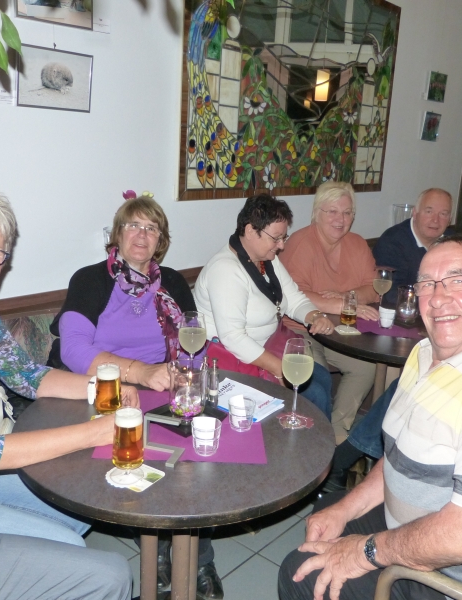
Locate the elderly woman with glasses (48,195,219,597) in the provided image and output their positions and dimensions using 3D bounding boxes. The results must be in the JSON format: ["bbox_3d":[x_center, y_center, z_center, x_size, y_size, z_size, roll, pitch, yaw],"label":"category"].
[{"bbox_3d":[-0.306,0.285,2.051,0.530,1.250,0.800,-5,16,-27],"label":"elderly woman with glasses"}]

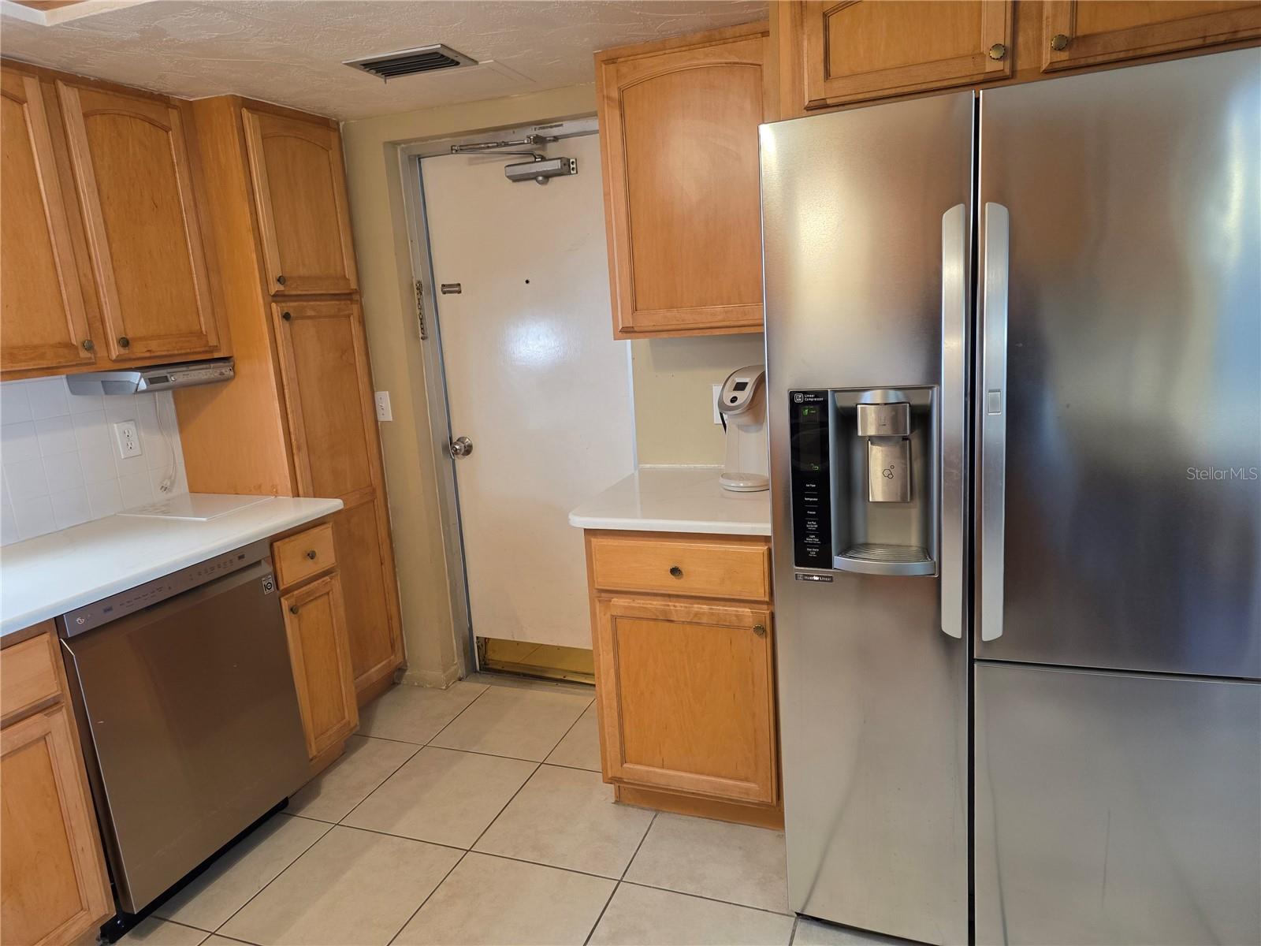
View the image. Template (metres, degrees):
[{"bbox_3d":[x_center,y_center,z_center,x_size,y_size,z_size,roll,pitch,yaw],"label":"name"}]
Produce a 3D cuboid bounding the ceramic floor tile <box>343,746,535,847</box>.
[{"bbox_3d":[-0.585,1.007,2.628,0.452,0.010,0.452,1,13,21],"label":"ceramic floor tile"}]

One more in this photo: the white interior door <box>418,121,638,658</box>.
[{"bbox_3d":[-0.333,-0.179,3.163,0.805,2.003,0.050,1,12,21],"label":"white interior door"}]

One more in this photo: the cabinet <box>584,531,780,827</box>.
[{"bbox_3d":[0.256,0.519,2.552,0.531,0.873,0.645,1,12,21],"label":"cabinet"}]

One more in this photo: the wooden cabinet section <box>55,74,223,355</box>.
[{"bbox_3d":[-1.535,-0.710,2.482,0.300,0.729,0.381,1,13,21],"label":"wooden cabinet section"}]

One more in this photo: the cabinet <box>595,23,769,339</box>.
[{"bbox_3d":[0.228,-0.817,2.460,0.533,0.803,0.325,1,12,21],"label":"cabinet"}]

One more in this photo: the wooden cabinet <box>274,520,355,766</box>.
[{"bbox_3d":[-1.268,0.567,2.805,0.615,0.850,0.266,1,12,21],"label":"wooden cabinet"}]

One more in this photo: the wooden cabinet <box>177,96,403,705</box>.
[{"bbox_3d":[-1.241,-0.136,3.026,0.449,2.145,0.506,1,13,21],"label":"wooden cabinet"}]

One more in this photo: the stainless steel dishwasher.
[{"bbox_3d":[-1.413,0.646,2.367,0.600,0.821,0.603,1,13,21],"label":"stainless steel dishwasher"}]

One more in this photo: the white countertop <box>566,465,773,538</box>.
[{"bbox_3d":[0.213,0.072,2.440,0.588,0.039,0.638,1,13,21],"label":"white countertop"}]

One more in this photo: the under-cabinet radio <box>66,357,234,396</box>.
[{"bbox_3d":[-1.477,-0.301,2.611,0.280,0.082,0.346,1,12,21],"label":"under-cabinet radio"}]

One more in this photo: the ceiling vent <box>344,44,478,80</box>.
[{"bbox_3d":[-0.614,-1.142,2.351,0.304,0.020,0.213,1,12,21],"label":"ceiling vent"}]

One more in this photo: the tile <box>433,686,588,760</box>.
[{"bbox_3d":[-0.423,0.908,3.047,0.452,0.010,0.459,1,13,21],"label":"tile"}]

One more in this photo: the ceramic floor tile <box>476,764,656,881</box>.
[{"bbox_3d":[-0.159,1.013,2.466,0.452,0.010,0.452,1,13,21],"label":"ceramic floor tile"}]

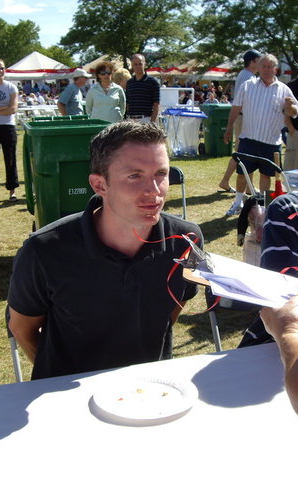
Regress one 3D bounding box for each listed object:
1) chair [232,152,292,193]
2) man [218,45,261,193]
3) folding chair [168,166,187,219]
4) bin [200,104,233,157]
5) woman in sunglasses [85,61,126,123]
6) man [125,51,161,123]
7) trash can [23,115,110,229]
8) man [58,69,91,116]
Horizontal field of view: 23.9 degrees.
[{"bbox_3d":[1.067,-0.340,6.143,0.490,0.790,0.470,-12,18,-43],"label":"chair"},{"bbox_3d":[1.191,-1.469,9.043,0.580,1.820,0.500,-5,13,-23],"label":"man"},{"bbox_3d":[0.072,-0.089,5.054,0.470,0.790,0.490,-2,13,-10],"label":"folding chair"},{"bbox_3d":[1.352,-2.196,13.840,0.600,1.060,0.680,-6,14,-25],"label":"bin"},{"bbox_3d":[-0.525,-1.274,8.472,0.520,1.680,0.330,-1,12,-4],"label":"woman in sunglasses"},{"bbox_3d":[-0.083,-1.339,8.414,0.480,1.720,0.320,-1,13,-3],"label":"man"},{"bbox_3d":[-0.660,-0.410,5.712,0.650,1.120,0.760,-3,13,-14],"label":"trash can"},{"bbox_3d":[-1.063,-1.580,9.889,0.420,1.680,0.520,-4,13,-17],"label":"man"}]

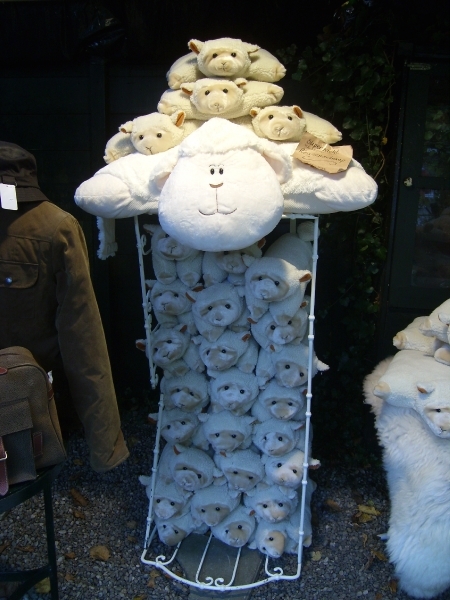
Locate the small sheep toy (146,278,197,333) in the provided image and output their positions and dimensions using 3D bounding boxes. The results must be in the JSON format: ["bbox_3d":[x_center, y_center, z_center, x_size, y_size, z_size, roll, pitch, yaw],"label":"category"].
[{"bbox_3d":[-0.157,0.003,2.012,0.170,0.170,0.250,5,15,14],"label":"small sheep toy"}]

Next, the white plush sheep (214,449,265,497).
[{"bbox_3d":[0.060,0.578,2.194,0.175,0.160,0.240,9,19,-1],"label":"white plush sheep"}]

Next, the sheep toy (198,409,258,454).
[{"bbox_3d":[0.015,0.427,2.103,0.190,0.150,0.250,3,15,6],"label":"sheep toy"}]

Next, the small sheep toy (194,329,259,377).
[{"bbox_3d":[0.022,0.158,2.021,0.200,0.160,0.250,1,14,16],"label":"small sheep toy"}]

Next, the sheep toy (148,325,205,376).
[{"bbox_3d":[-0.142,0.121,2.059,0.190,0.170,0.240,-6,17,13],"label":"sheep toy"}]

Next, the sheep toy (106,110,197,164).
[{"bbox_3d":[-0.169,-0.477,1.827,0.310,0.145,0.260,-2,16,13],"label":"sheep toy"}]

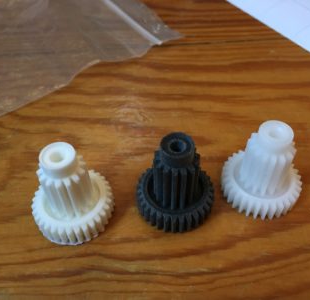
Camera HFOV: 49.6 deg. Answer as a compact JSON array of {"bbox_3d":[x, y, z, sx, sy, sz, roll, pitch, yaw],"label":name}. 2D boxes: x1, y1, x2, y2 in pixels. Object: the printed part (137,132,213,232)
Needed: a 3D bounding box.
[{"bbox_3d":[0.009,0.011,0.145,0.034,0.039,0.034,-2,46,0],"label":"printed part"}]

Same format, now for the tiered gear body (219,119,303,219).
[{"bbox_3d":[0.049,0.006,0.148,0.034,0.039,0.034,-2,46,0],"label":"tiered gear body"}]

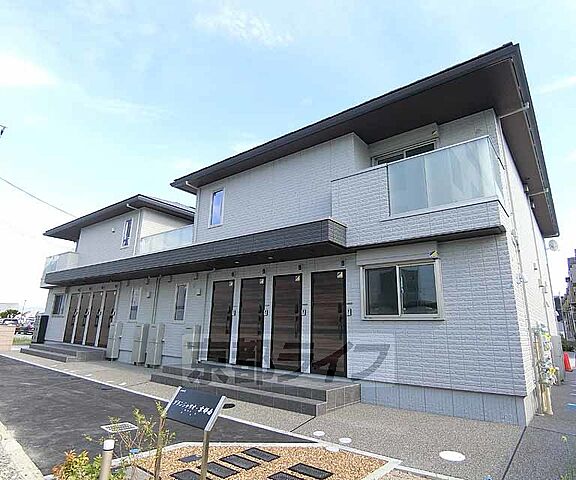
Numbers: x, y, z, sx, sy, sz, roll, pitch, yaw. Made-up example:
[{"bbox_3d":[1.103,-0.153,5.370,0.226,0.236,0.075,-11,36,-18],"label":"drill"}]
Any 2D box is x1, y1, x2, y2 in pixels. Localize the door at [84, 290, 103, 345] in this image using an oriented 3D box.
[{"bbox_3d":[-8.218,3.344,14.036,0.883,2.220,0.080,-9,-17,36],"label":"door"}]

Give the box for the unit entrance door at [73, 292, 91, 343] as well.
[{"bbox_3d":[-9.147,3.497,14.725,0.883,2.220,0.080,-9,-17,36],"label":"unit entrance door"}]

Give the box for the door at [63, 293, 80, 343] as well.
[{"bbox_3d":[-10.077,3.650,15.415,0.883,2.220,0.080,-9,-17,36],"label":"door"}]

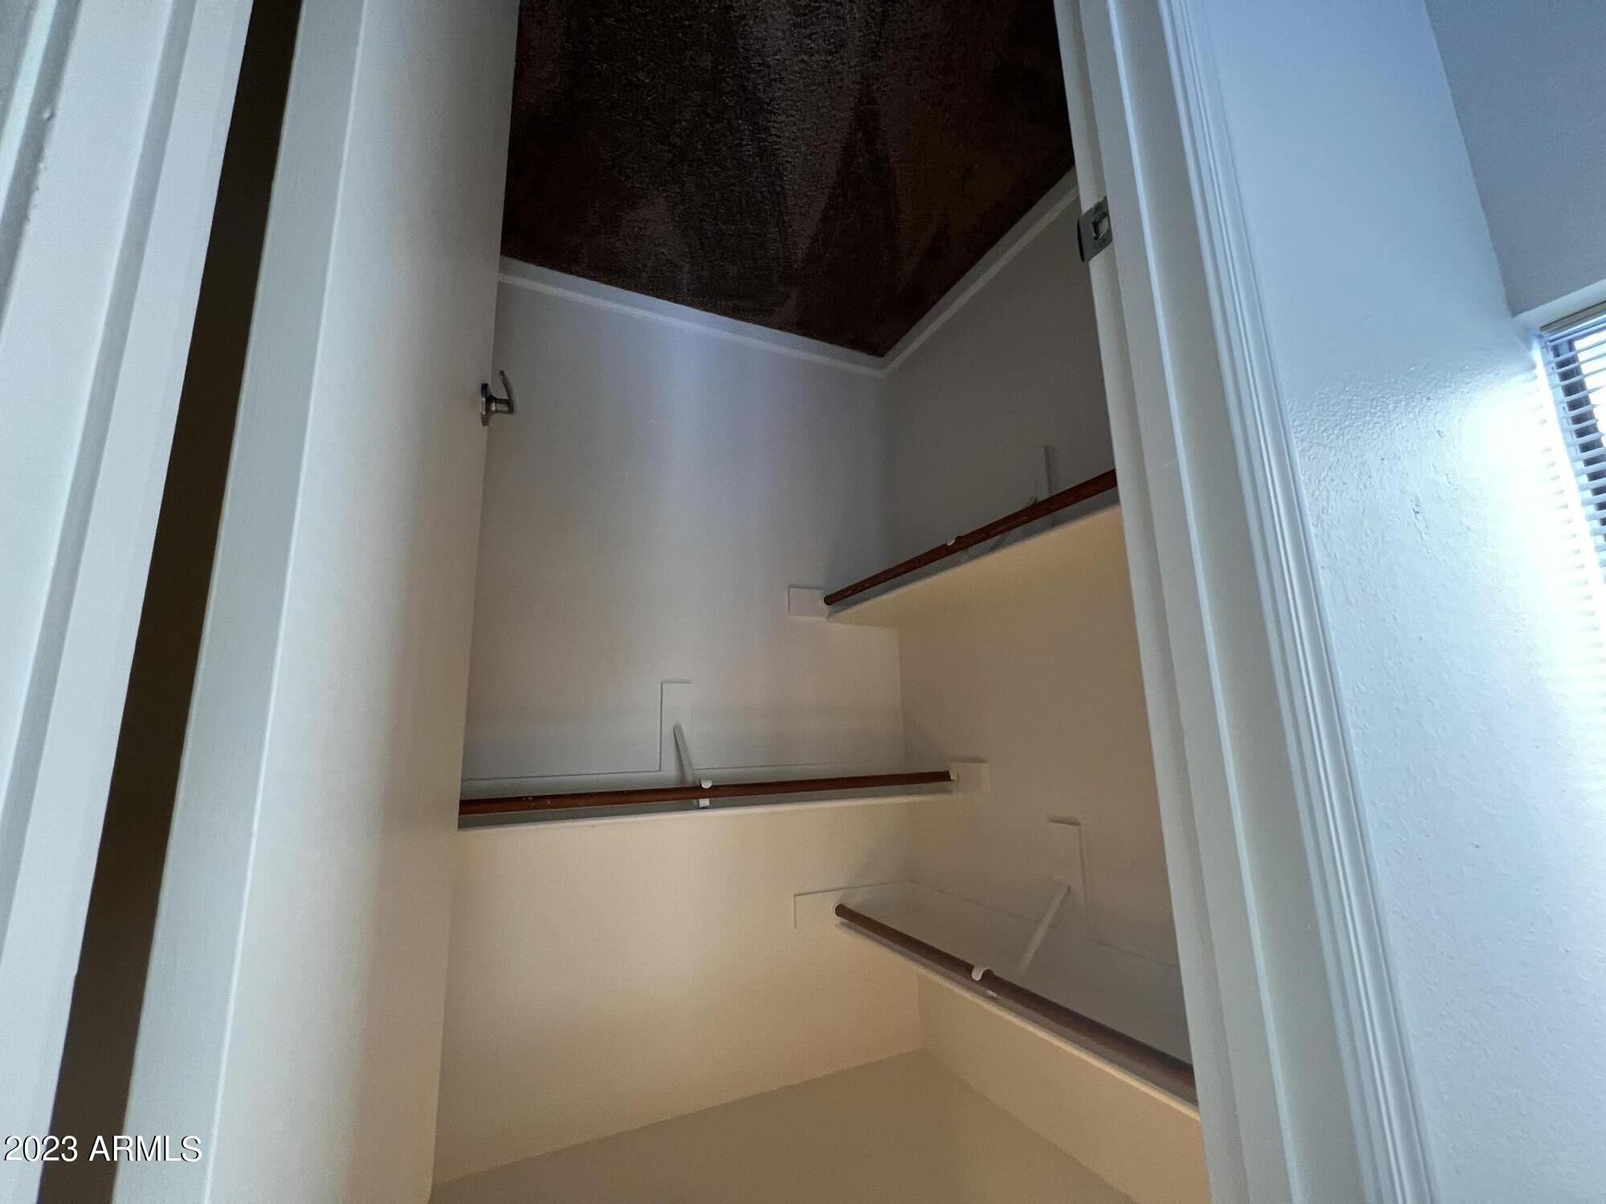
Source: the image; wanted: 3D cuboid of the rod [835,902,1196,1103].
[{"bbox_3d":[0.424,0.813,1.265,0.034,0.034,1.360,5,166,-27],"label":"rod"}]

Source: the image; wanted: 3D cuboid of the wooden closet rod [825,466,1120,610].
[{"bbox_3d":[0.382,-0.141,1.462,0.034,0.034,1.360,5,166,-26],"label":"wooden closet rod"}]

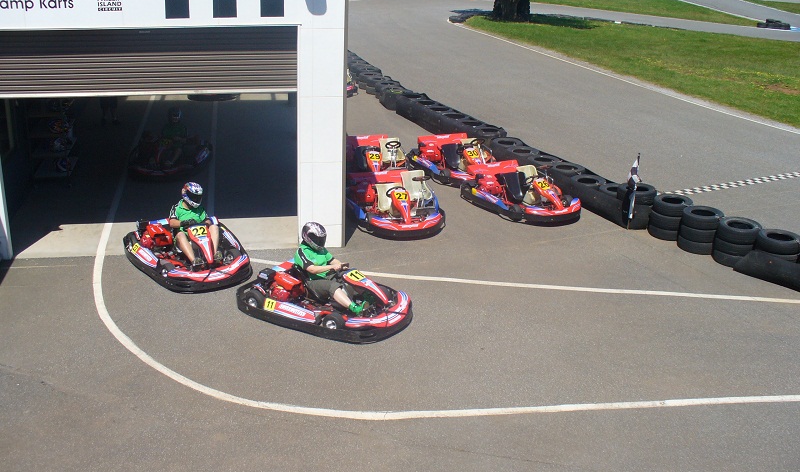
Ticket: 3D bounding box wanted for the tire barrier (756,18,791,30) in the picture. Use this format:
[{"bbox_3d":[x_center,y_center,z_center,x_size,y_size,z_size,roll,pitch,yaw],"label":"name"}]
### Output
[{"bbox_3d":[19.589,-11.060,44.800,1.700,0.420,0.650,12,22,24],"label":"tire barrier"}]

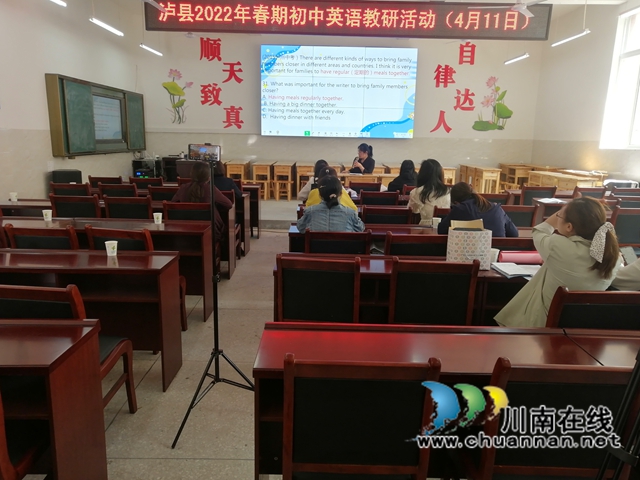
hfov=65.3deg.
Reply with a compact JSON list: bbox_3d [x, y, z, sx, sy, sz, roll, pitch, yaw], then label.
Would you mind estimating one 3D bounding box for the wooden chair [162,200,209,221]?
[{"bbox_3d":[-1.174,0.045,4.773,0.473,0.896,0.581,2,12,2],"label":"wooden chair"}]

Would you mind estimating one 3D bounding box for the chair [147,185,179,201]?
[{"bbox_3d":[-1.718,-0.225,6.001,0.473,0.896,0.581,2,12,2],"label":"chair"}]

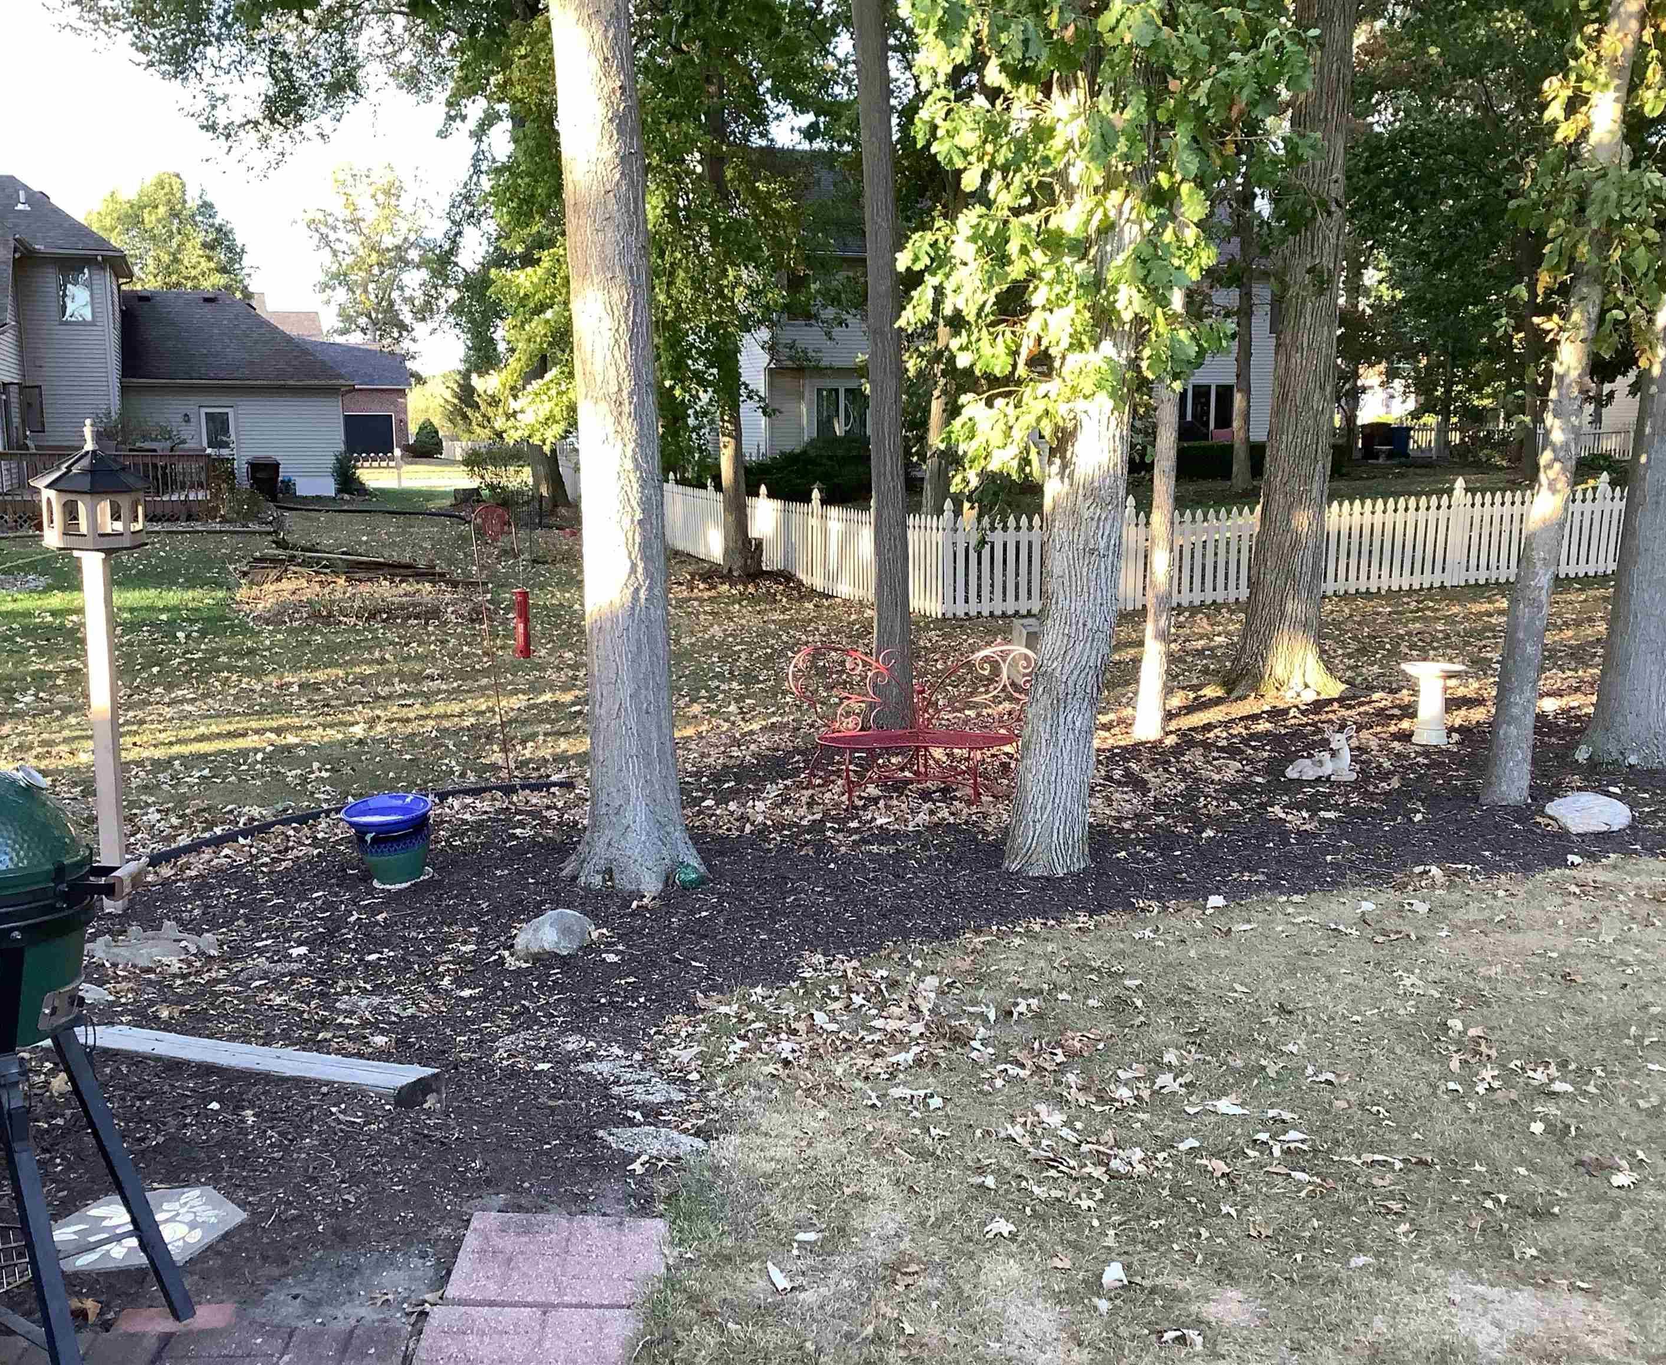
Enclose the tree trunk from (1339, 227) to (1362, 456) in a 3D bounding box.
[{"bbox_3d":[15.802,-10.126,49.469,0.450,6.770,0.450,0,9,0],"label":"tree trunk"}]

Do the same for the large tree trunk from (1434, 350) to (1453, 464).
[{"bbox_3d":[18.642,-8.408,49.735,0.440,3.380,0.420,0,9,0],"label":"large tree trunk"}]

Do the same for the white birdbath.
[{"bbox_3d":[4.047,0.126,10.994,0.448,0.516,0.448,0,9,0],"label":"white birdbath"}]

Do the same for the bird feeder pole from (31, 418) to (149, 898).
[{"bbox_3d":[-3.185,-0.064,7.062,0.520,2.129,0.520,-1,9,-5],"label":"bird feeder pole"}]

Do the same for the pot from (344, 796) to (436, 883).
[{"bbox_3d":[-2.044,0.745,7.618,0.424,0.350,0.424,-4,9,0],"label":"pot"}]

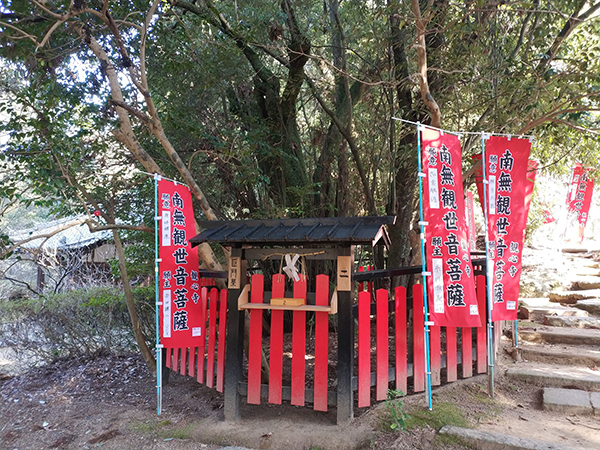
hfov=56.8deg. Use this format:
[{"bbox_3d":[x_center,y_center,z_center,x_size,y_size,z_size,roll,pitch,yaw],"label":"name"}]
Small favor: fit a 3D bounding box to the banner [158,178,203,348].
[{"bbox_3d":[-1.289,0.414,6.061,0.520,1.783,0.070,3,-7,-44],"label":"banner"}]

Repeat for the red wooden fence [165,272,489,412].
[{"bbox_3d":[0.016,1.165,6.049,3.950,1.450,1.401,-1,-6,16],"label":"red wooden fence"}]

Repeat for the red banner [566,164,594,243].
[{"bbox_3d":[6.271,-0.490,12.500,0.520,1.801,0.080,9,-5,11],"label":"red banner"}]

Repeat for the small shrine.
[{"bbox_3d":[-0.094,0.926,5.437,2.100,1.990,0.830,-1,-6,20],"label":"small shrine"}]

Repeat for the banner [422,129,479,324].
[{"bbox_3d":[1.384,0.013,5.119,0.520,1.789,0.070,1,-6,-20],"label":"banner"}]

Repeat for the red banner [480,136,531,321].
[{"bbox_3d":[2.046,0.039,5.415,0.500,1.775,0.070,2,-6,-20],"label":"red banner"}]

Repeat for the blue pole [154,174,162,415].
[{"bbox_3d":[-1.493,0.711,5.830,0.030,2.506,0.030,-2,-5,0],"label":"blue pole"}]

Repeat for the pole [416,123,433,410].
[{"bbox_3d":[1.118,0.342,4.970,0.030,2.568,0.030,-1,-5,0],"label":"pole"}]

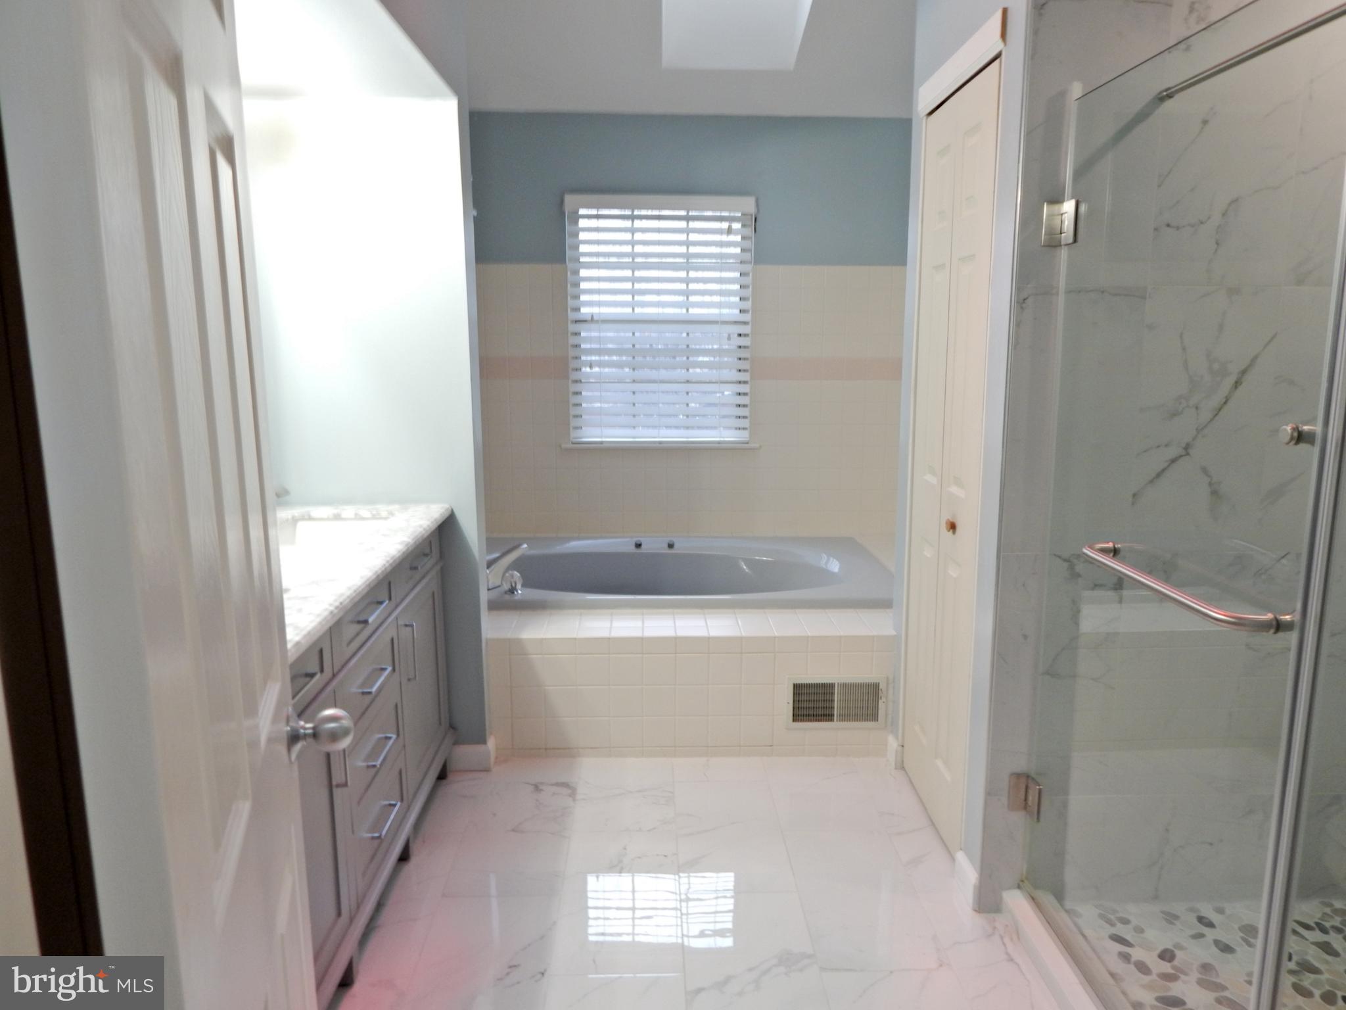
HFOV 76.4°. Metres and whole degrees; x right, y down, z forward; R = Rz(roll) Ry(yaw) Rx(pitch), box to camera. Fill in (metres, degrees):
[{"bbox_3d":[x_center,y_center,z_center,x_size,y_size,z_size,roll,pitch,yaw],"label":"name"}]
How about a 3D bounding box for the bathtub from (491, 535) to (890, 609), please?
[{"bbox_3d":[-0.035,0.478,3.705,1.873,0.460,1.030,0,11,-1],"label":"bathtub"}]

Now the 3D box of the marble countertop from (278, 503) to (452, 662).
[{"bbox_3d":[-0.975,0.164,1.999,0.570,0.034,1.486,0,11,-1],"label":"marble countertop"}]

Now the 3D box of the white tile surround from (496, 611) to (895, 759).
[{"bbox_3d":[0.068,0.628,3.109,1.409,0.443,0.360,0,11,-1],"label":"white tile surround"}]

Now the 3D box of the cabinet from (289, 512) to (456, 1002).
[{"bbox_3d":[-0.998,0.608,2.083,0.540,0.868,1.464,0,11,-1],"label":"cabinet"}]

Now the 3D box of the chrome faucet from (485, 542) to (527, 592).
[{"bbox_3d":[-0.699,0.242,3.324,0.200,0.150,0.240,-8,14,-37],"label":"chrome faucet"}]

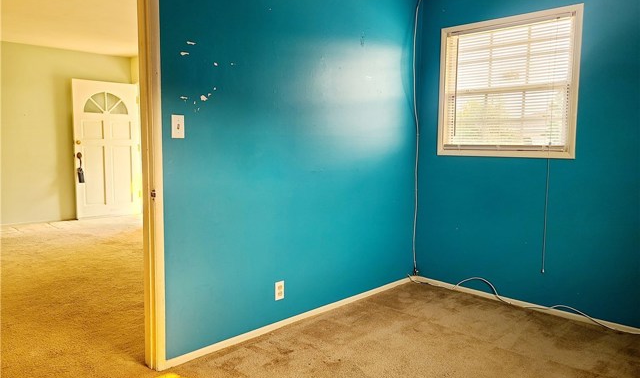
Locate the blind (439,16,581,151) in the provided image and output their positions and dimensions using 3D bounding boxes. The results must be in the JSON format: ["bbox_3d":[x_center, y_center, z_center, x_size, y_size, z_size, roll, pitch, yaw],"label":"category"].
[{"bbox_3d":[1.320,-0.730,3.471,0.915,0.904,0.040,6,8,44],"label":"blind"}]

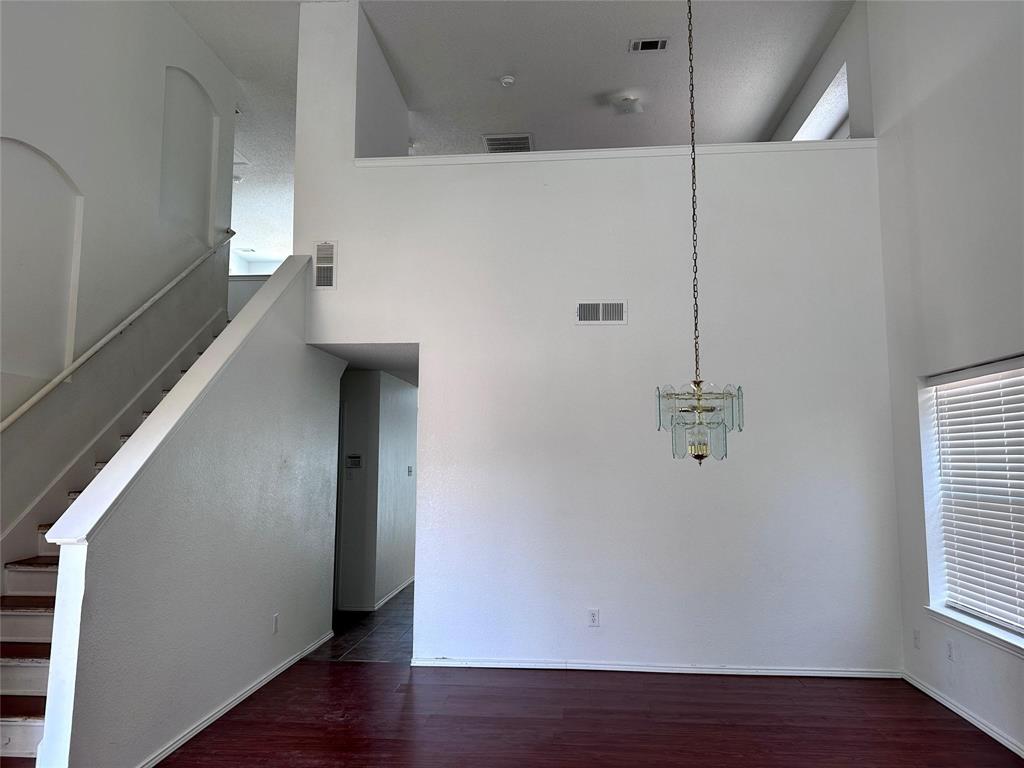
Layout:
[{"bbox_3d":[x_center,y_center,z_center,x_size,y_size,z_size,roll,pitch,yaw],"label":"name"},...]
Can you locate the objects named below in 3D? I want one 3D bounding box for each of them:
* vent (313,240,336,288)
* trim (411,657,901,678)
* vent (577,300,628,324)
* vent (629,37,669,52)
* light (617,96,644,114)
[{"bbox_3d":[-1.507,-0.956,5.706,0.205,0.400,0.020,0,-6,5],"label":"vent"},{"bbox_3d":[0.999,2.059,5.152,3.516,0.068,0.016,0,-6,5],"label":"trim"},{"bbox_3d":[0.693,-0.552,5.463,0.395,0.200,0.020,0,-6,5],"label":"vent"},{"bbox_3d":[1.245,-3.077,6.468,0.350,0.020,0.205,0,-6,5],"label":"vent"},{"bbox_3d":[1.244,-2.923,7.451,0.300,0.110,0.300,0,-6,5],"label":"light"}]

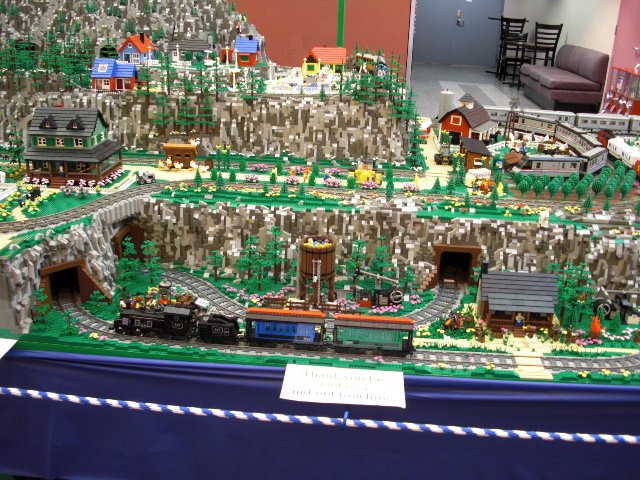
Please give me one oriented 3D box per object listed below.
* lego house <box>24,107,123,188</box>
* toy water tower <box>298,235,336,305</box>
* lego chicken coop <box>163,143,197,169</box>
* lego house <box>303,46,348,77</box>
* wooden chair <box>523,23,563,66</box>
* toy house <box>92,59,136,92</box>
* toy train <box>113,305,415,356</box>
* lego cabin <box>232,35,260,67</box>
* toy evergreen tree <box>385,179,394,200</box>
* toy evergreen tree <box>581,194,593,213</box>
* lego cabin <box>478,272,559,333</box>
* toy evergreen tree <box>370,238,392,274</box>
[{"bbox_3d":[-0.860,-0.337,2.311,0.265,0.230,0.202,3,24,4],"label":"lego house"},{"bbox_3d":[-0.006,0.091,1.972,0.103,0.187,0.103,4,21,4],"label":"toy water tower"},{"bbox_3d":[-0.510,-0.315,2.448,0.116,0.088,0.064,2,24,3],"label":"lego chicken coop"},{"bbox_3d":[0.021,-0.807,3.020,0.185,0.122,0.115,3,22,3],"label":"lego house"},{"bbox_3d":[3.561,-2.936,10.700,0.440,1.100,0.500,3,22,3],"label":"wooden chair"},{"bbox_3d":[-0.785,-0.633,2.540,0.148,0.113,0.100,3,22,3],"label":"toy house"},{"bbox_3d":[-0.158,0.220,1.721,0.793,0.102,0.066,4,24,7],"label":"toy train"},{"bbox_3d":[-0.317,-0.842,2.959,0.098,0.128,0.100,4,21,4],"label":"lego cabin"},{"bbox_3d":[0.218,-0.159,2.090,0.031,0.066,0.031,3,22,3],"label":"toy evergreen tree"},{"bbox_3d":[0.839,-0.113,2.077,0.034,0.059,0.034,2,24,3],"label":"toy evergreen tree"},{"bbox_3d":[0.561,0.163,1.895,0.213,0.143,0.148,4,21,4],"label":"lego cabin"},{"bbox_3d":[0.189,0.061,2.050,0.066,0.140,0.066,3,22,3],"label":"toy evergreen tree"}]

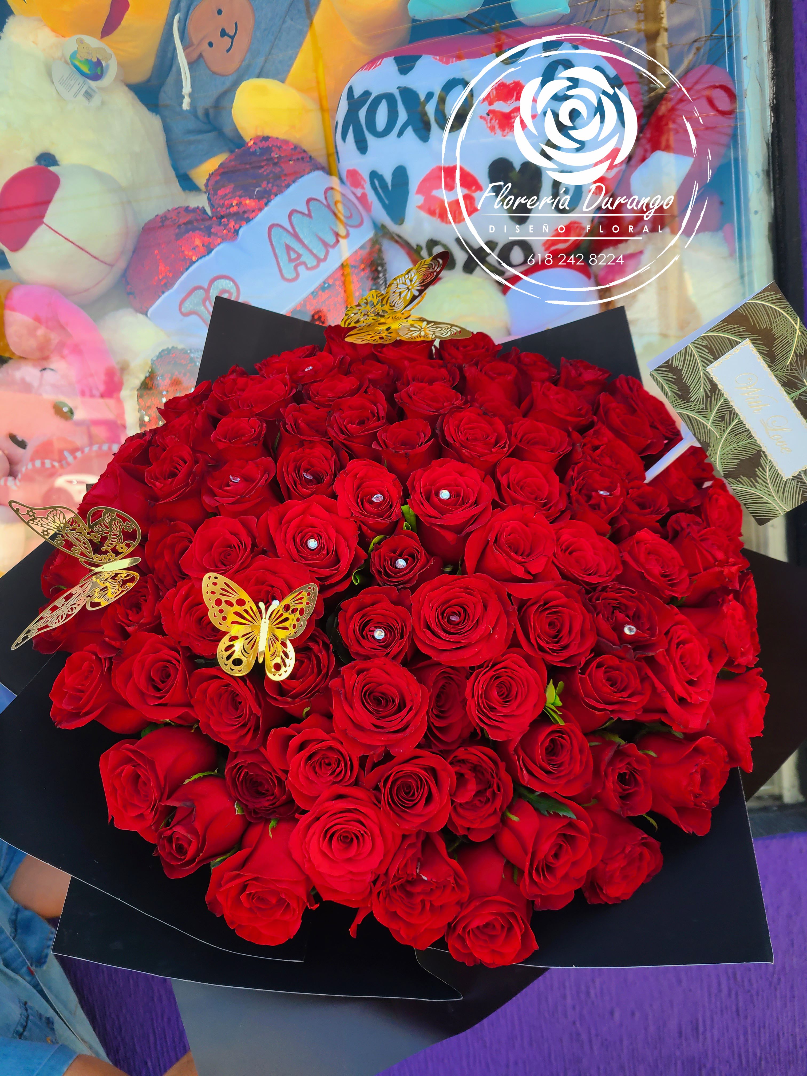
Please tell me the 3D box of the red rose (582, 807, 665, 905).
[{"bbox_3d":[0.149,0.216,0.572,0.060,0.060,0.056,-6,25,0],"label":"red rose"}]

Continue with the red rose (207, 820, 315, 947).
[{"bbox_3d":[-0.088,0.212,0.500,0.058,0.058,0.058,15,21,-3],"label":"red rose"}]

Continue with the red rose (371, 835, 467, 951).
[{"bbox_3d":[0.011,0.223,0.530,0.060,0.060,0.052,0,17,1],"label":"red rose"}]

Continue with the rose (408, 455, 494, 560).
[{"bbox_3d":[0.038,-0.015,0.637,0.066,0.060,0.066,-7,51,0],"label":"rose"}]

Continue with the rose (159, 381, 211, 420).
[{"bbox_3d":[-0.207,-0.128,0.779,0.053,0.048,0.053,-44,25,-28],"label":"rose"}]

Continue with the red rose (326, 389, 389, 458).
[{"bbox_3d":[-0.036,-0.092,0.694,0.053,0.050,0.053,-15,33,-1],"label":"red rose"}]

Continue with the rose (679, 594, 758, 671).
[{"bbox_3d":[0.228,0.070,0.590,0.055,0.055,0.054,5,-9,-39],"label":"rose"}]

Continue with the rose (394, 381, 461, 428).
[{"bbox_3d":[0.021,-0.104,0.698,0.057,0.047,0.057,-1,40,1],"label":"rose"}]

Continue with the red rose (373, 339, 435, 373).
[{"bbox_3d":[0.000,-0.158,0.738,0.054,0.048,0.054,0,33,2],"label":"red rose"}]

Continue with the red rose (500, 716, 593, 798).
[{"bbox_3d":[0.094,0.147,0.543,0.055,0.055,0.048,0,-6,-12],"label":"red rose"}]

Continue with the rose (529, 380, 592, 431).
[{"bbox_3d":[0.140,-0.108,0.735,0.058,0.052,0.058,15,51,0],"label":"rose"}]

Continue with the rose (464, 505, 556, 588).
[{"bbox_3d":[0.080,0.010,0.629,0.062,0.062,0.054,-11,-30,-19],"label":"rose"}]

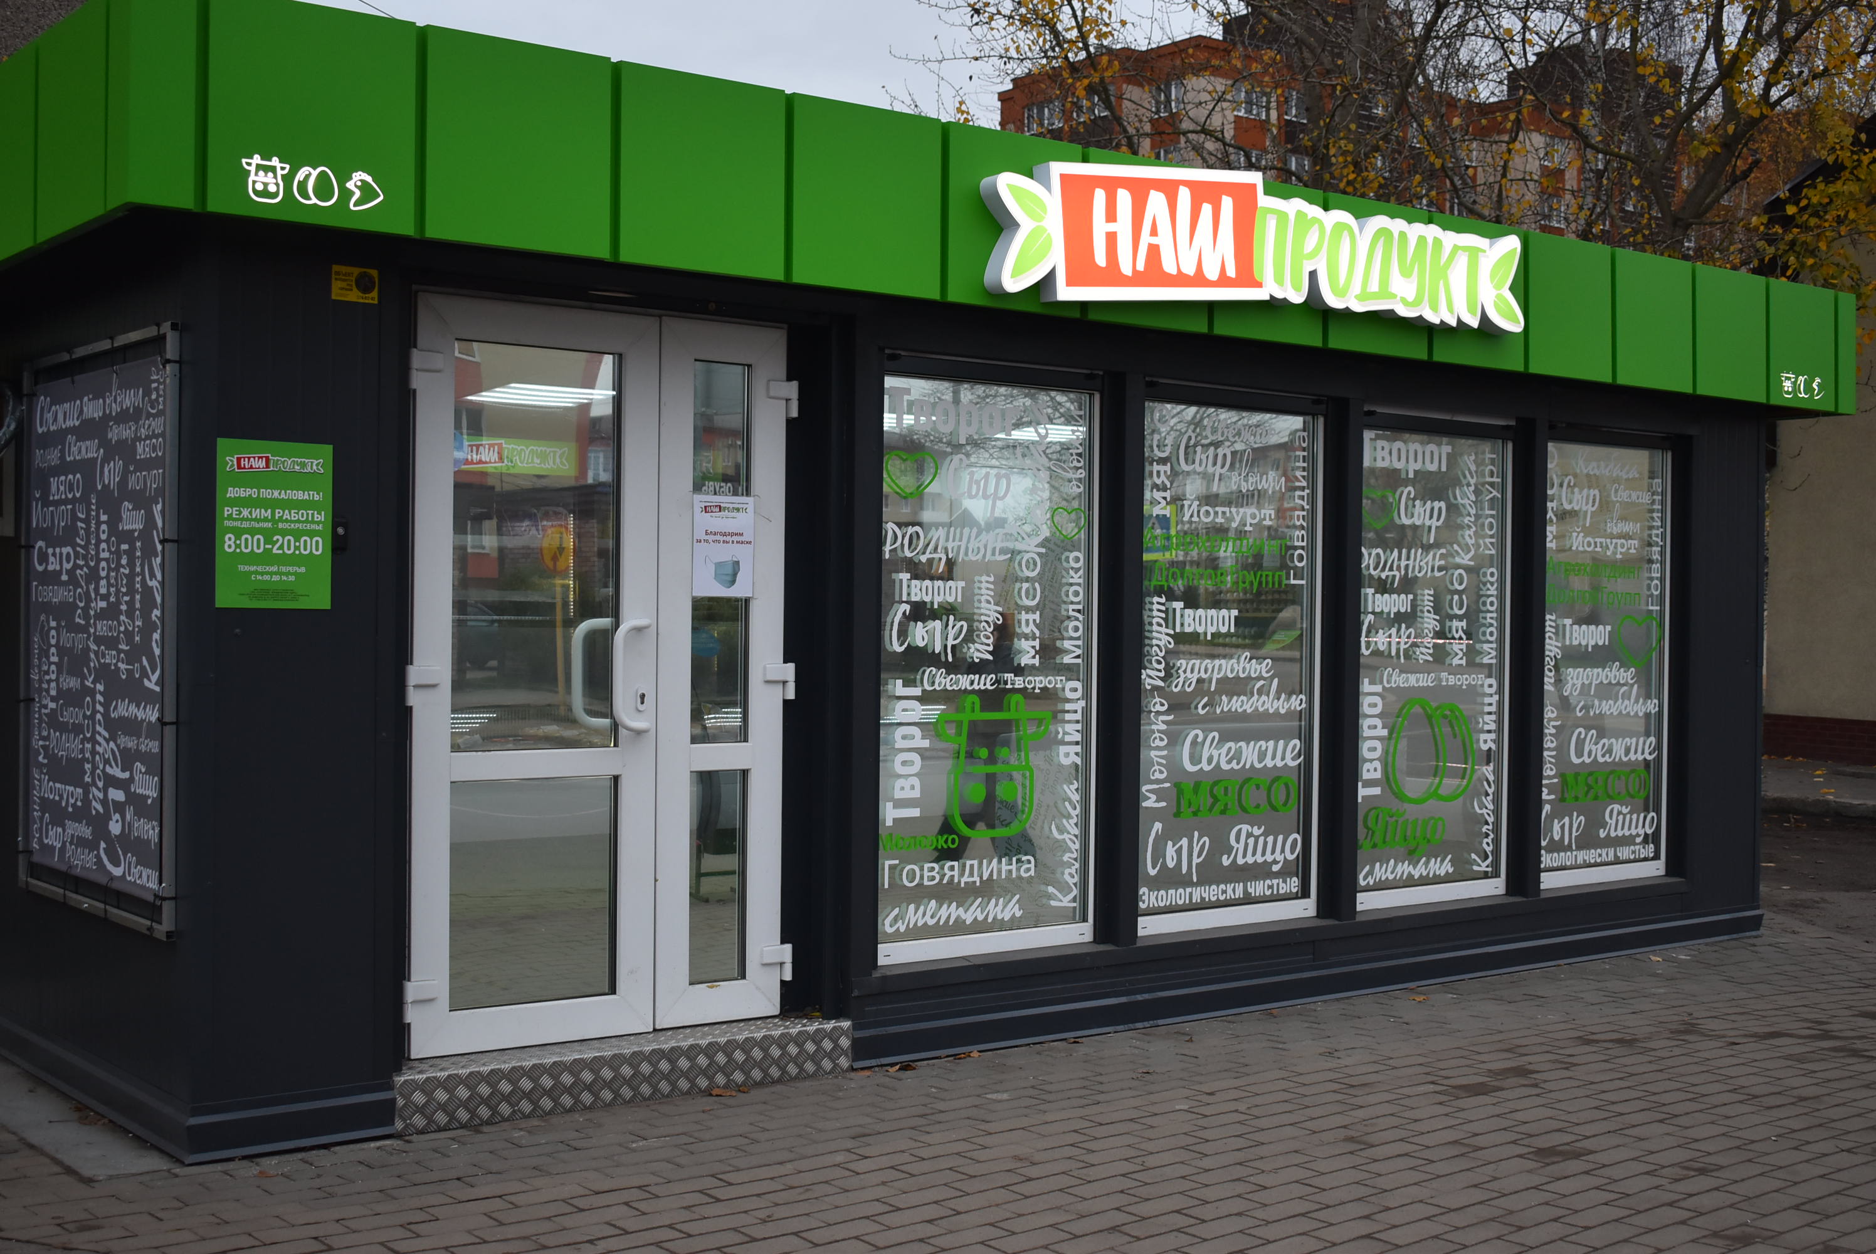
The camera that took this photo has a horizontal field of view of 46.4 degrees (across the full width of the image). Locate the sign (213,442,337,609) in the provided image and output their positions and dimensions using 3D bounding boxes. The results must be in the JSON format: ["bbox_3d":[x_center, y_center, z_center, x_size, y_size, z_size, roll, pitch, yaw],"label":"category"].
[{"bbox_3d":[-1.655,-0.253,5.479,0.298,0.418,0.010,0,0,-38],"label":"sign"}]

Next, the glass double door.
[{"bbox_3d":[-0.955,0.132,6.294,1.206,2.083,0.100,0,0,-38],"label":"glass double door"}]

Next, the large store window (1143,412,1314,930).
[{"bbox_3d":[1.008,0.139,7.745,0.925,1.831,0.080,0,0,-38],"label":"large store window"}]

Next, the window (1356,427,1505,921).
[{"bbox_3d":[1.880,0.142,8.428,0.911,1.825,0.080,0,0,-38],"label":"window"}]

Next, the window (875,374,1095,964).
[{"bbox_3d":[0.142,0.134,7.065,0.922,1.832,0.080,0,0,-38],"label":"window"}]

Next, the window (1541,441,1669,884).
[{"bbox_3d":[2.742,0.145,9.104,0.888,1.822,0.080,0,0,-38],"label":"window"}]

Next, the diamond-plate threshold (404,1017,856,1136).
[{"bbox_3d":[-0.904,1.252,6.228,1.460,0.152,0.230,0,0,-38],"label":"diamond-plate threshold"}]

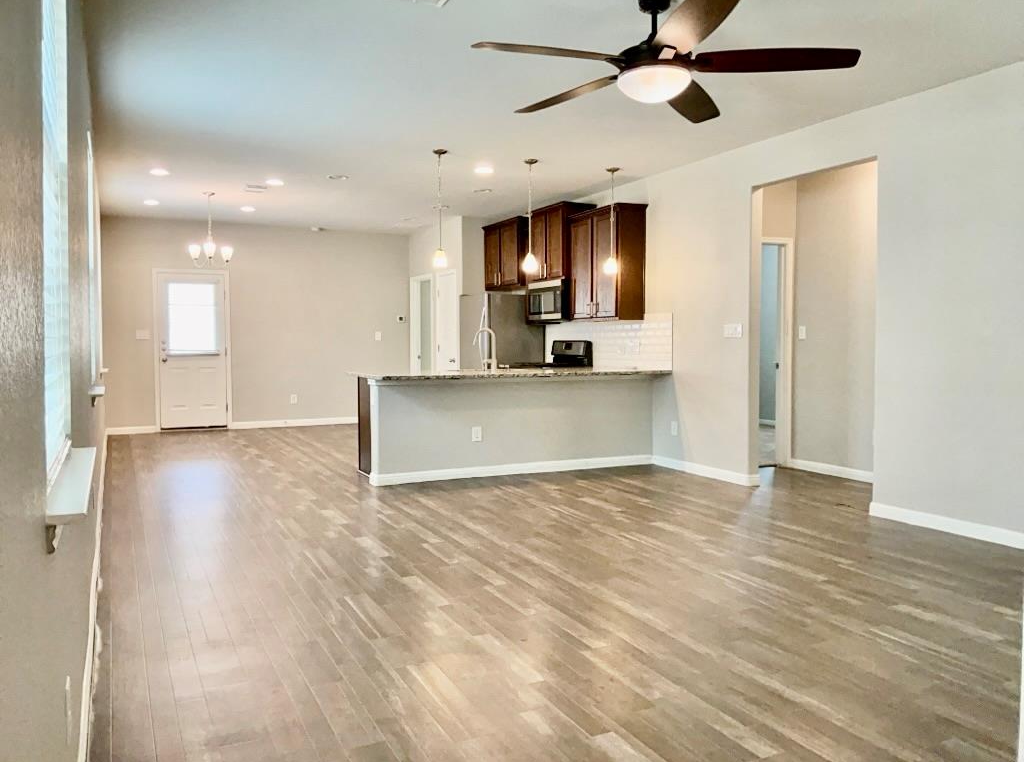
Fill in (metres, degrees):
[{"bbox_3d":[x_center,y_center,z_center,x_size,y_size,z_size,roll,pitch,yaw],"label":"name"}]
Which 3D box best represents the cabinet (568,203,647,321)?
[{"bbox_3d":[0.938,-1.153,8.013,0.330,1.105,0.945,-1,3,-26],"label":"cabinet"}]

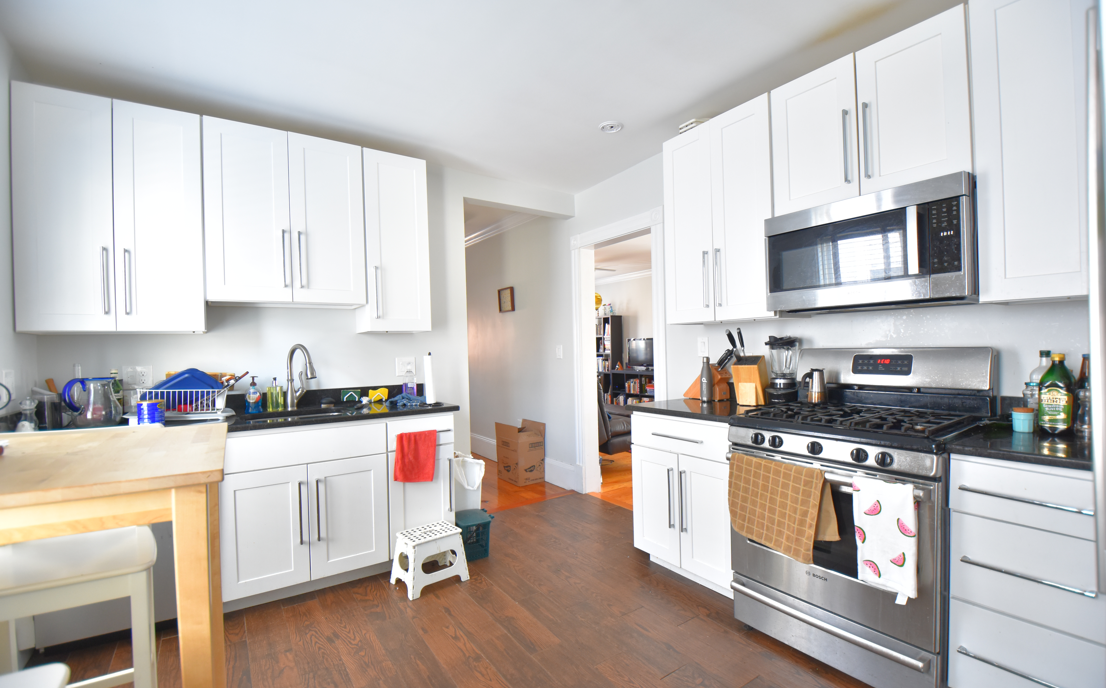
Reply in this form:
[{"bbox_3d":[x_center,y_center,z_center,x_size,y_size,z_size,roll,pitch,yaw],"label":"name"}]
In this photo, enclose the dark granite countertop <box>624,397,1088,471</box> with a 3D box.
[{"bbox_3d":[1.188,0.337,2.103,0.660,0.032,1.710,-1,0,-38],"label":"dark granite countertop"}]

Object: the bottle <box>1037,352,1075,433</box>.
[{"bbox_3d":[1.776,0.171,1.626,0.072,0.278,0.080,-1,0,-36],"label":"bottle"}]

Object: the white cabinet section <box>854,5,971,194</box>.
[{"bbox_3d":[1.527,-0.931,1.913,0.330,0.610,0.350,-1,0,-38],"label":"white cabinet section"}]

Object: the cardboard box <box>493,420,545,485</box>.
[{"bbox_3d":[-0.305,1.011,4.335,0.270,0.535,0.375,-1,0,-34],"label":"cardboard box"}]

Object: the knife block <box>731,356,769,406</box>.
[{"bbox_3d":[1.051,0.195,2.436,0.132,0.256,0.215,-2,0,41],"label":"knife block"}]

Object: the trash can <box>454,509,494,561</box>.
[{"bbox_3d":[-0.493,1.160,2.800,0.175,0.235,0.230,-1,0,-31],"label":"trash can"}]

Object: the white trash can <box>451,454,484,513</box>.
[{"bbox_3d":[-0.650,1.048,3.173,0.280,0.500,0.310,-1,-1,-31],"label":"white trash can"}]

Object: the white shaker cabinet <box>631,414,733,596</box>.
[{"bbox_3d":[0.875,0.802,2.528,0.620,0.880,0.604,-1,0,-38],"label":"white shaker cabinet"}]

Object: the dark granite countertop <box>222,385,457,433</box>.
[{"bbox_3d":[-1.348,0.356,2.660,1.470,0.130,0.620,-1,-1,-31],"label":"dark granite countertop"}]

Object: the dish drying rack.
[{"bbox_3d":[-1.884,0.311,2.365,0.410,0.165,0.310,-1,-1,-31],"label":"dish drying rack"}]

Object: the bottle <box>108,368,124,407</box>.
[{"bbox_3d":[-2.142,0.257,2.256,0.060,0.277,0.060,-1,0,-45],"label":"bottle"}]

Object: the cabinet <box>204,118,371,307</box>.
[{"bbox_3d":[-1.518,-0.689,2.661,0.760,0.925,0.340,-1,0,-31],"label":"cabinet"}]

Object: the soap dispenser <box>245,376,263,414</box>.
[{"bbox_3d":[-1.728,0.296,2.665,0.085,0.212,0.055,-1,-1,-31],"label":"soap dispenser"}]

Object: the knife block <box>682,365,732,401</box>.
[{"bbox_3d":[0.933,0.221,2.759,0.144,0.214,0.284,-1,0,-30],"label":"knife block"}]

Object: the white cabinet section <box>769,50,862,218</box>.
[{"bbox_3d":[1.295,-0.922,2.188,0.320,0.606,0.376,-1,0,-38],"label":"white cabinet section"}]

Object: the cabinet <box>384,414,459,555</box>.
[{"bbox_3d":[-0.898,0.798,2.872,0.381,0.790,0.610,-1,0,-31],"label":"cabinet"}]

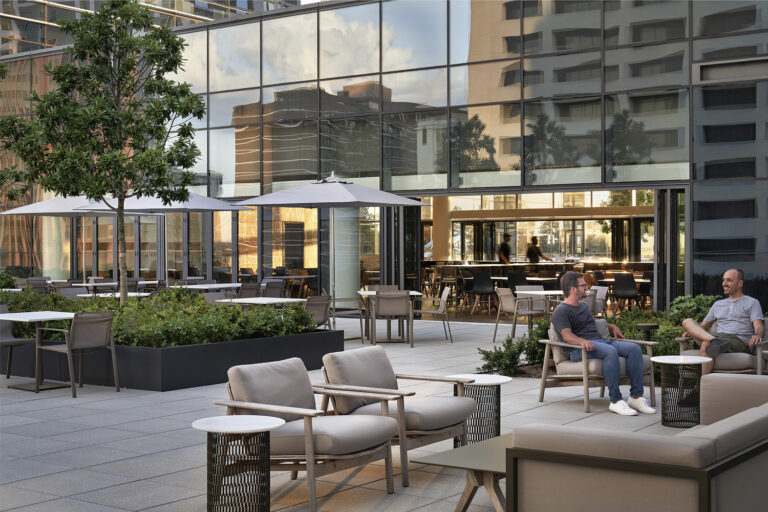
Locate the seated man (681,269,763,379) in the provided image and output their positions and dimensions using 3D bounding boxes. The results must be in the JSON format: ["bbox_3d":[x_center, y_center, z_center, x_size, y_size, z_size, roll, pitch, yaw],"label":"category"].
[{"bbox_3d":[3.350,0.781,10.450,0.720,1.280,0.880,0,0,37],"label":"seated man"}]

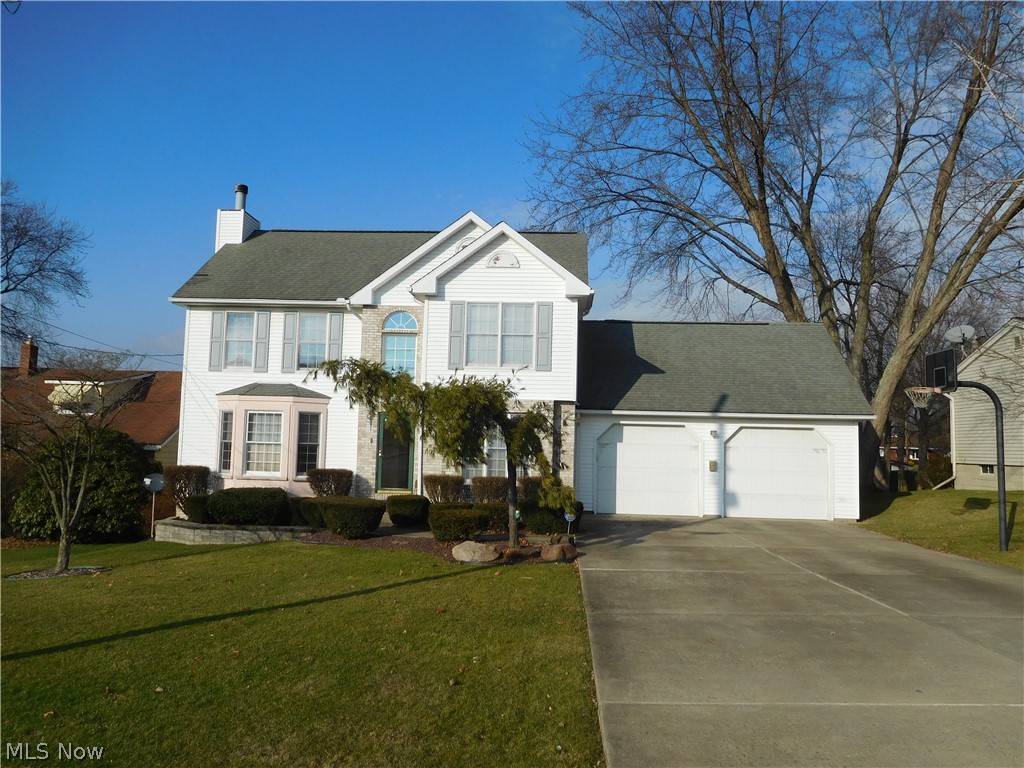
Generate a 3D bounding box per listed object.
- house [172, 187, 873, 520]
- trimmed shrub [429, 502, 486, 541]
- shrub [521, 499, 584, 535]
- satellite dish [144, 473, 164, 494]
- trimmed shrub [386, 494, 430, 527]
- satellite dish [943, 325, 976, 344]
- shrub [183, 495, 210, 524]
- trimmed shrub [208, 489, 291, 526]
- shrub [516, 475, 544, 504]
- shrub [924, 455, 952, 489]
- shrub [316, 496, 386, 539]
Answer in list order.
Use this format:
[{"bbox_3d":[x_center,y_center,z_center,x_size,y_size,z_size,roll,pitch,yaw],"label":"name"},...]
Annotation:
[{"bbox_3d":[0.105,-1.297,22.212,18.800,10.050,9.050,1,-5,4],"label":"house"},{"bbox_3d":[-0.992,2.566,13.500,1.068,0.600,0.950,1,-5,4],"label":"trimmed shrub"},{"bbox_3d":[0.813,2.721,15.279,1.265,0.615,1.100,1,-5,0],"label":"shrub"},{"bbox_3d":[-8.267,2.301,17.100,0.530,0.500,0.330,1,-18,3],"label":"satellite dish"},{"bbox_3d":[-2.210,2.677,15.628,0.911,0.618,0.920,1,-5,0],"label":"trimmed shrub"},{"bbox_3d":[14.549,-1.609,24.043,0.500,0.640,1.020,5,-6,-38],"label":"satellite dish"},{"bbox_3d":[-7.207,2.865,17.021,0.762,0.700,0.720,1,-5,4],"label":"shrub"},{"bbox_3d":[-6.478,3.011,18.101,1.974,0.856,1.100,1,-5,0],"label":"trimmed shrub"},{"bbox_3d":[0.612,2.647,17.292,0.984,1.005,0.950,1,-5,0],"label":"shrub"},{"bbox_3d":[14.276,2.911,24.471,1.000,1.111,1.000,1,-5,0],"label":"shrub"},{"bbox_3d":[-3.003,2.525,13.859,1.318,0.680,1.150,1,-5,4],"label":"shrub"}]

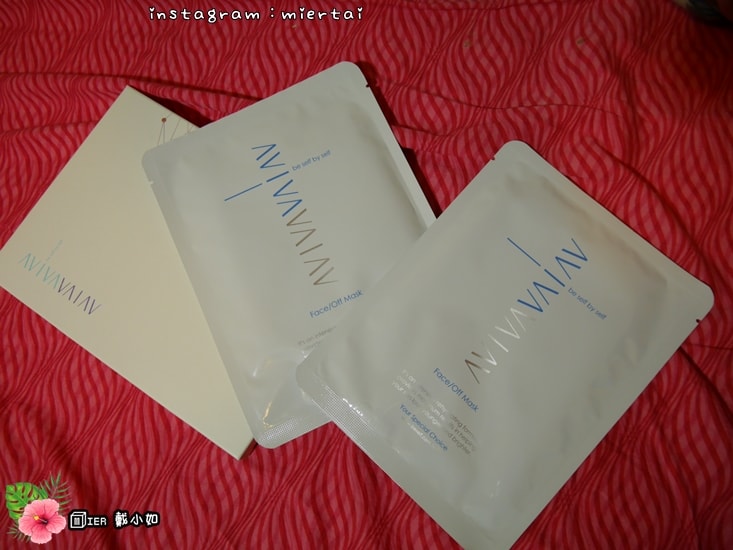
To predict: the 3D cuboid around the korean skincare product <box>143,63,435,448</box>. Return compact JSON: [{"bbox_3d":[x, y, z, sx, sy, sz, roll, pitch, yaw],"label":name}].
[{"bbox_3d":[-0.030,-0.016,0.273,0.133,0.011,0.178,-25,80,-1],"label":"korean skincare product"}]

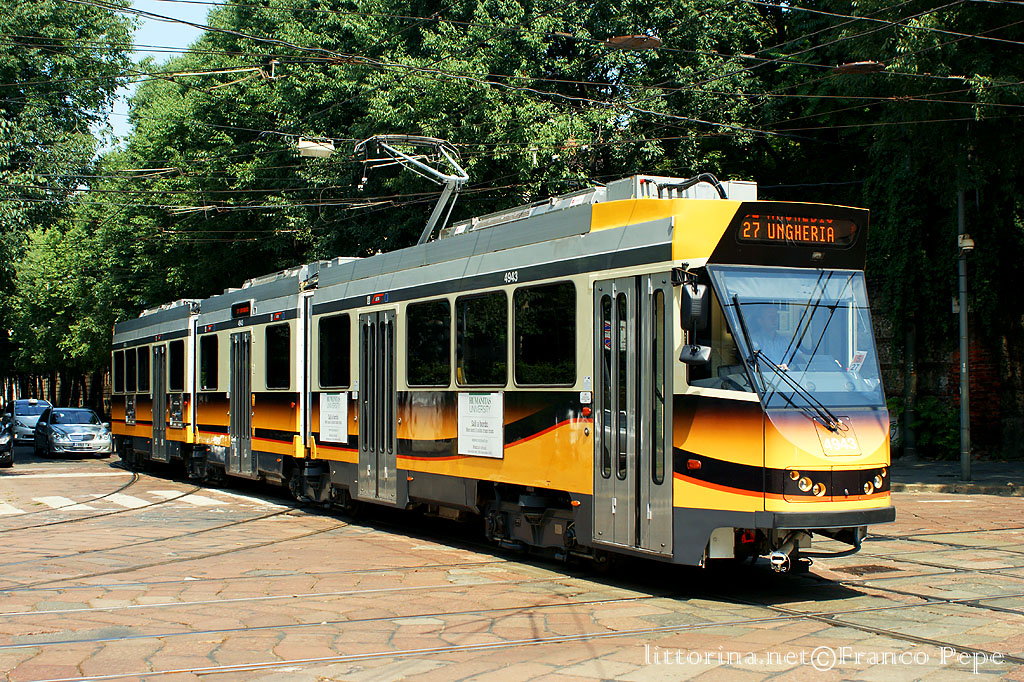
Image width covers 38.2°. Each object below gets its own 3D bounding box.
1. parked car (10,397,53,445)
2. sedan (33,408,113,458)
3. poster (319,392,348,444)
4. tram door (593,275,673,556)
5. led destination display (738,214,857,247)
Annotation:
[{"bbox_3d":[-17.697,3.035,54.728,1.760,1.630,4.350,1,-2,-23],"label":"parked car"},{"bbox_3d":[-13.536,2.781,45.532,1.810,1.450,4.750,1,-2,-22],"label":"sedan"},{"bbox_3d":[-2.502,1.075,20.685,0.030,0.700,1.210,1,-2,-25],"label":"poster"},{"bbox_3d":[1.079,0.632,13.191,0.080,2.432,1.411,1,-2,-25],"label":"tram door"},{"bbox_3d":[2.449,-0.937,12.677,1.235,0.245,0.080,1,-2,-25],"label":"led destination display"}]

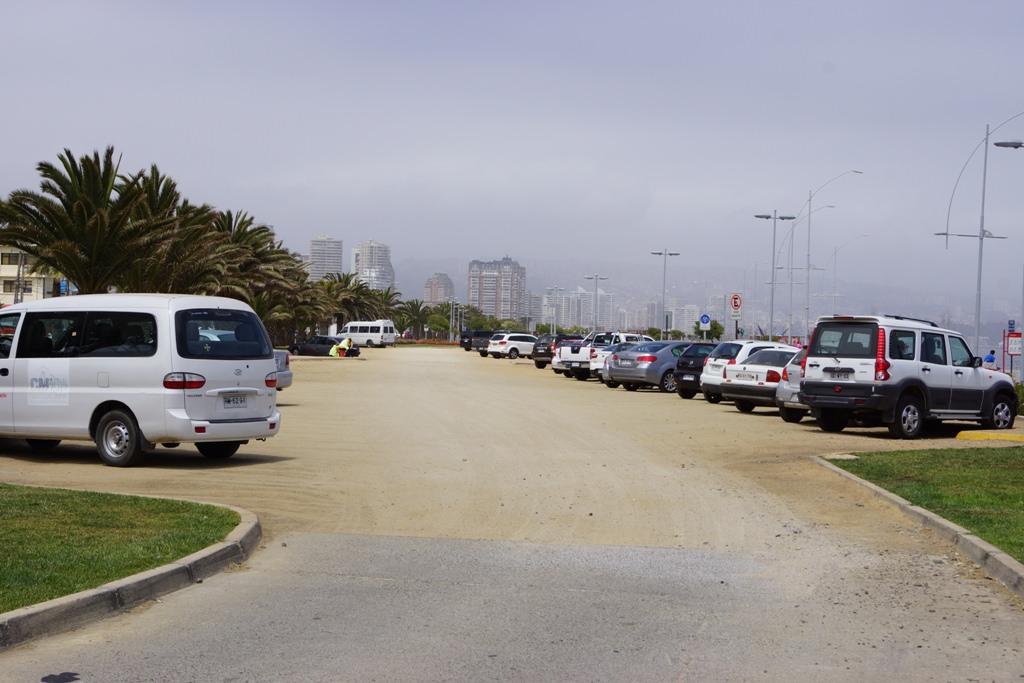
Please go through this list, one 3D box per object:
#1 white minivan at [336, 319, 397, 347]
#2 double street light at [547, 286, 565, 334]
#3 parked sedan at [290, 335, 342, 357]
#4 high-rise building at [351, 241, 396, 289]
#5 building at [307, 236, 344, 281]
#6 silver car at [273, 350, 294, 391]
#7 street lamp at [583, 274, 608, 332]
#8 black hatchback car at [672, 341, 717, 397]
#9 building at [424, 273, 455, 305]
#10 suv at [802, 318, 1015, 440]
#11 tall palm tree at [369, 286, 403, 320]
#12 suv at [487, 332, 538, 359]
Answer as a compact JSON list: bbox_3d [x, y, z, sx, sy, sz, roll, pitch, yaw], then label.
[{"bbox_3d":[-14.174,-0.704,142.083,5.700,2.620,1.950,2,0,37],"label":"white minivan"},{"bbox_3d":[5.411,-2.891,183.990,2.200,7.700,0.350,1,0,-4],"label":"double street light"},{"bbox_3d":[-12.010,0.295,95.000,4.400,1.430,1.700,1,0,20],"label":"parked sedan"},{"bbox_3d":[-121.691,-47.532,1295.000,36.000,81.800,30.000,1,0,-5],"label":"high-rise building"},{"bbox_3d":[-170.383,-51.905,1355.000,29.000,87.600,20.000,1,0,-14],"label":"building"},{"bbox_3d":[-6.679,0.463,29.566,4.300,1.450,1.690,2,0,23],"label":"silver car"},{"bbox_3d":[8.214,-2.669,144.990,2.200,7.700,0.350,1,0,-4],"label":"street lamp"},{"bbox_3d":[6.032,0.796,38.403,4.100,1.460,1.700,1,0,-40],"label":"black hatchback car"},{"bbox_3d":[-75.725,-39.286,1545.000,24.000,65.600,22.000,2,0,28],"label":"building"},{"bbox_3d":[6.774,0.594,25.022,4.400,1.940,1.800,1,0,-42],"label":"suv"},{"bbox_3d":[-17.035,-3.542,199.990,6.200,7.700,6.200,1,0,-1],"label":"tall palm tree"},{"bbox_3d":[0.673,0.296,98.102,4.850,1.720,1.860,1,0,-42],"label":"suv"}]

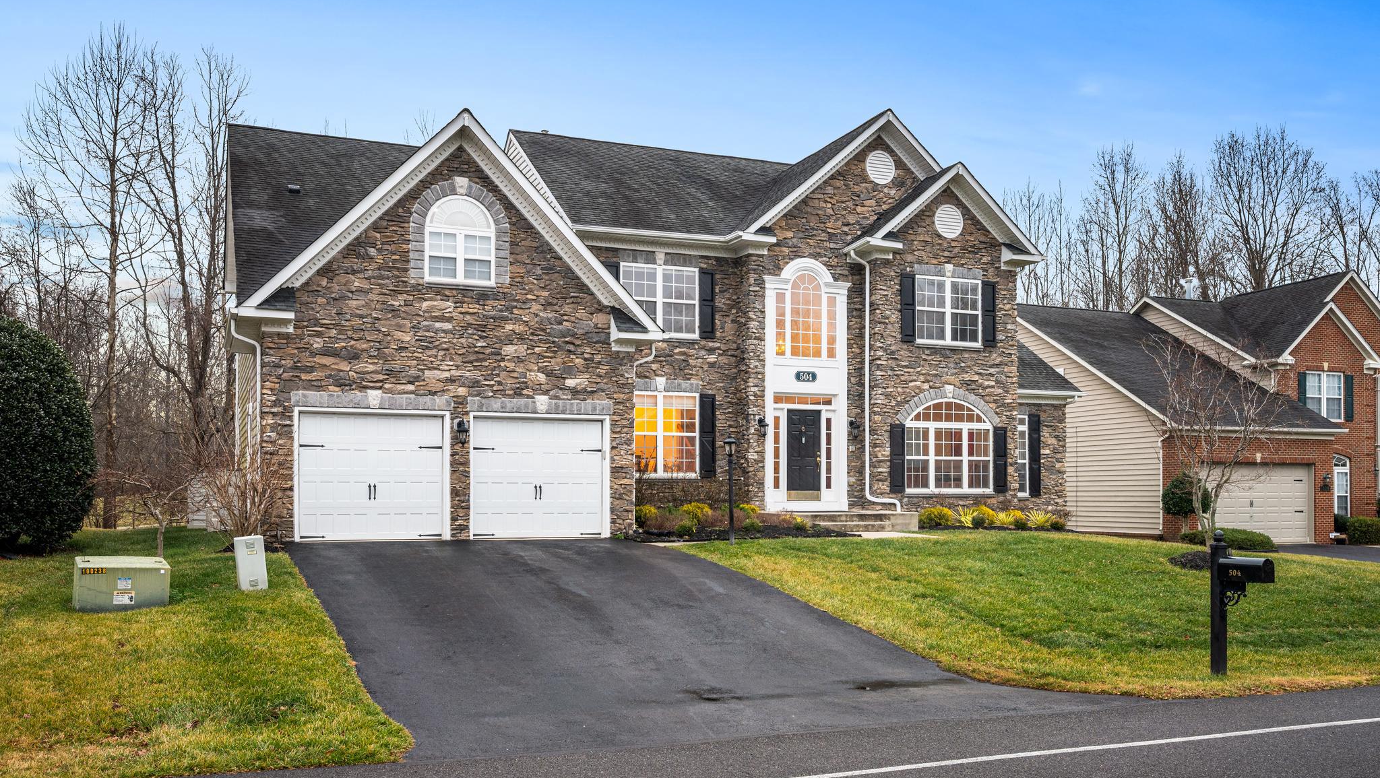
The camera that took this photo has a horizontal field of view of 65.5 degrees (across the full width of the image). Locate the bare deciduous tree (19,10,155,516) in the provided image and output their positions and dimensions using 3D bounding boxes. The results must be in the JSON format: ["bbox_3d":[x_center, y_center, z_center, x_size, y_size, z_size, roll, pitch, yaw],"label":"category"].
[{"bbox_3d":[-20.233,-3.817,36.000,4.100,16.700,4.100,1,-3,-22],"label":"bare deciduous tree"}]

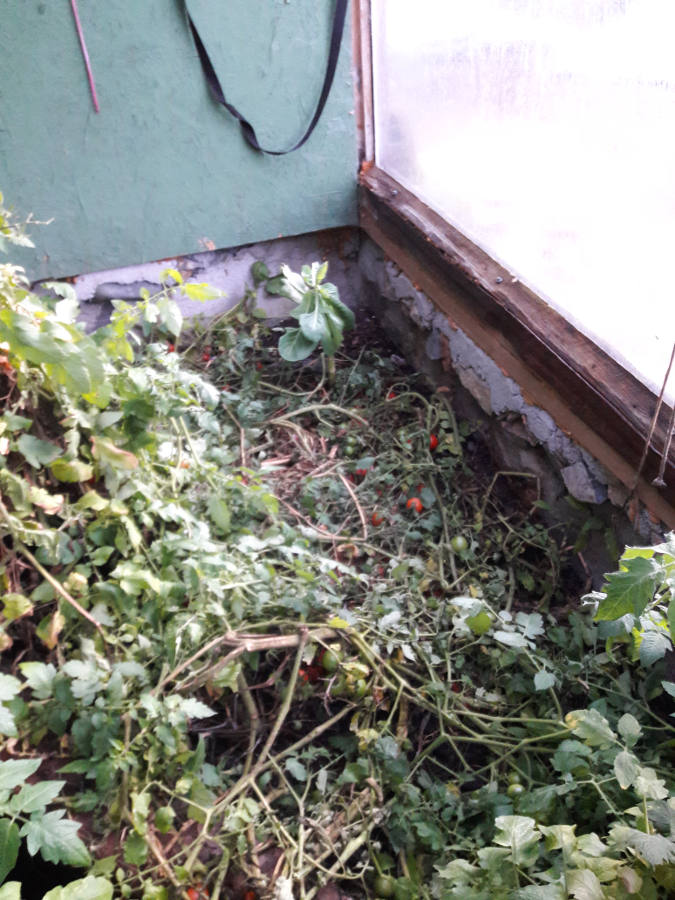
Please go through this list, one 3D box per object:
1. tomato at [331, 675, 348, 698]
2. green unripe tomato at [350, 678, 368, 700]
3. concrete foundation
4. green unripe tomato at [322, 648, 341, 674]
[{"bbox_3d":[0.002,0.437,1.351,0.036,0.039,0.036,-3,37,2],"label":"tomato"},{"bbox_3d":[0.041,0.444,1.348,0.036,0.039,0.036,-3,37,2],"label":"green unripe tomato"},{"bbox_3d":[-0.170,-0.087,1.982,1.210,0.340,1.810,-13,38,-11],"label":"concrete foundation"},{"bbox_3d":[-0.009,0.399,1.373,0.038,0.043,0.038,-3,37,2],"label":"green unripe tomato"}]

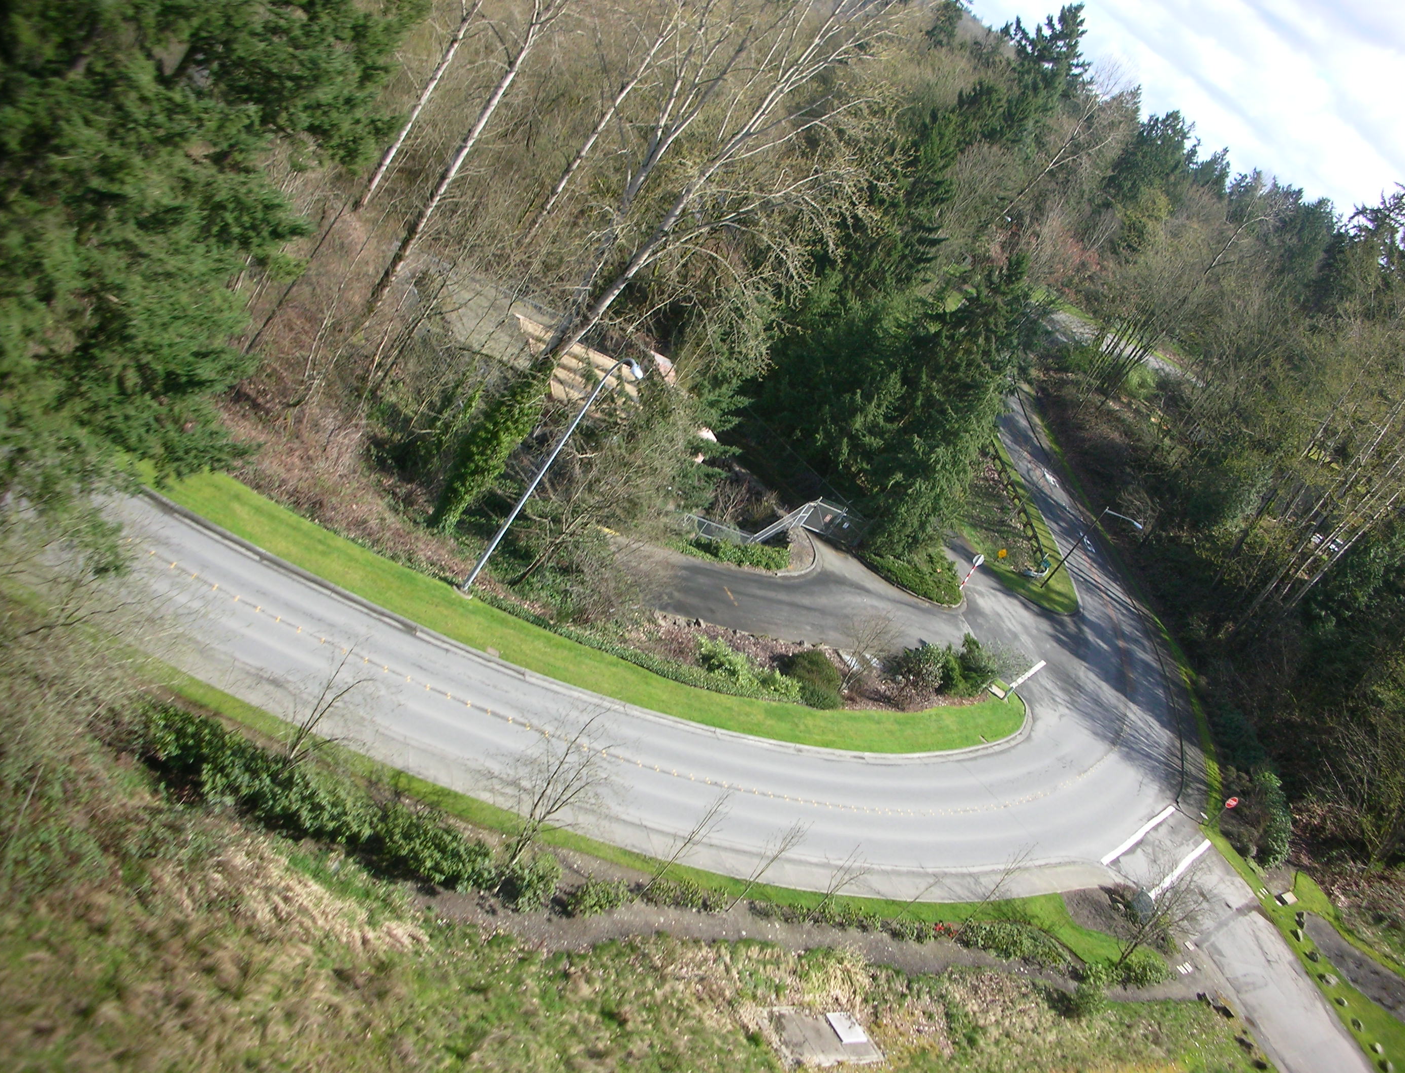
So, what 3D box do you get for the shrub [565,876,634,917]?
[{"bbox_3d":[-3.054,10.716,42.967,1.800,1.150,1.450,22,24,-33],"label":"shrub"}]

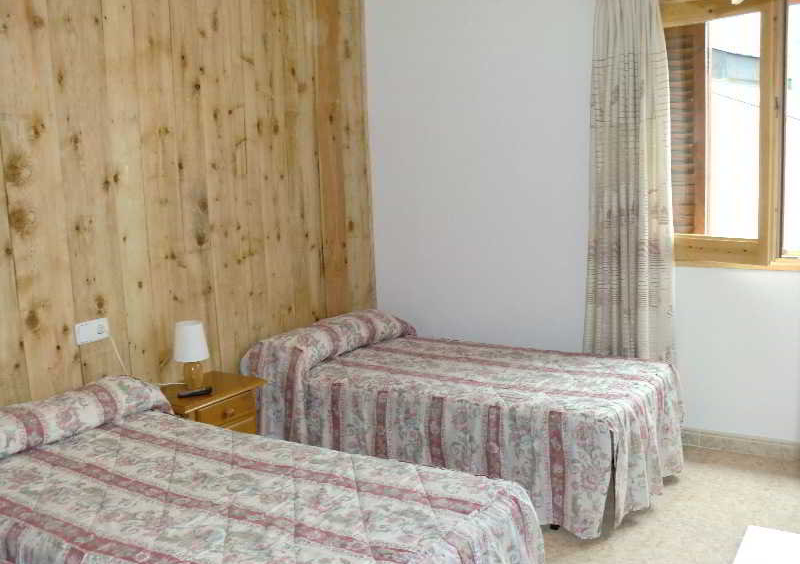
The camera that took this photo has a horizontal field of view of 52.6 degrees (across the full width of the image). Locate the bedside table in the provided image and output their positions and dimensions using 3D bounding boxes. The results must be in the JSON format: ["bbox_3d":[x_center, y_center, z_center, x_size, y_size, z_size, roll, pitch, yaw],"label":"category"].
[{"bbox_3d":[-0.899,0.748,3.609,0.420,0.526,0.483,3,9,33],"label":"bedside table"}]

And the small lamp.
[{"bbox_3d":[-0.939,0.328,3.637,0.158,0.300,0.158,3,9,33],"label":"small lamp"}]

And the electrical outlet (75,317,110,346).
[{"bbox_3d":[-1.279,0.207,3.377,0.012,0.084,0.157,3,9,33],"label":"electrical outlet"}]

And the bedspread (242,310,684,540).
[{"bbox_3d":[0.300,0.583,4.004,1.929,0.595,1.087,3,9,33],"label":"bedspread"}]

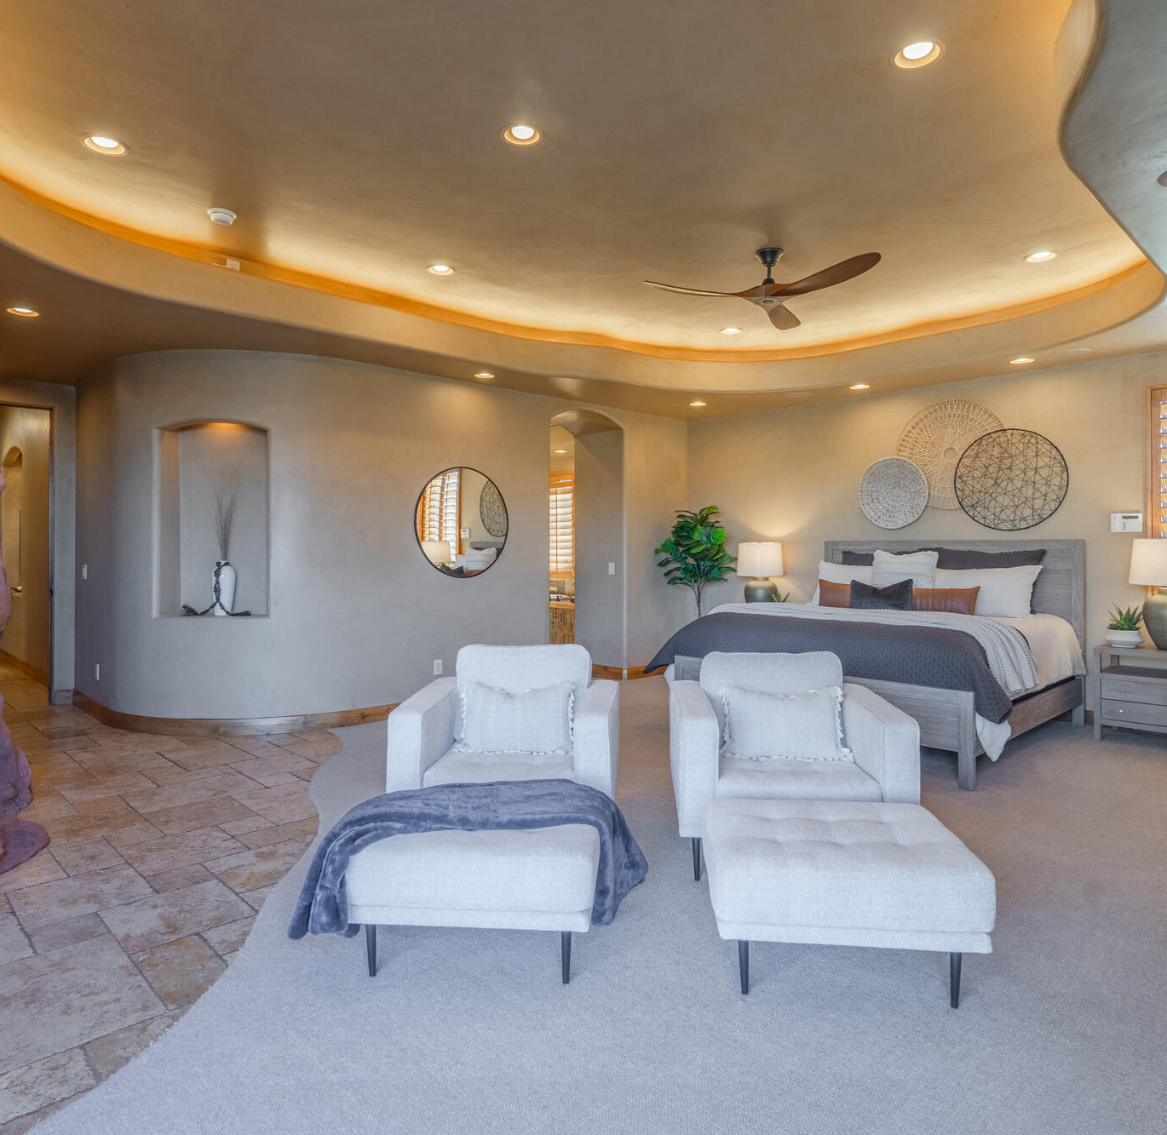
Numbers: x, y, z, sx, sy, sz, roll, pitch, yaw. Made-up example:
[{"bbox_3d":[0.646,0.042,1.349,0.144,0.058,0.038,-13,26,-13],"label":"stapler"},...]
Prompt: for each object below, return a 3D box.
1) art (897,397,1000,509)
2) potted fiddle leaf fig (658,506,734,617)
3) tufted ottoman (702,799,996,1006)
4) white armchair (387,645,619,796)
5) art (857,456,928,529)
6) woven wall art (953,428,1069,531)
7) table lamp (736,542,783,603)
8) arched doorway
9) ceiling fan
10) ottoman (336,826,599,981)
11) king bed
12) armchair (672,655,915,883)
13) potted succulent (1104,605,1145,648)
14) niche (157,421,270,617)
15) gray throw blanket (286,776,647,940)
[{"bbox_3d":[3.022,-0.920,6.229,0.035,0.900,0.900,-1,1,-44],"label":"art"},{"bbox_3d":[1.160,0.259,7.697,0.750,1.770,0.800,0,1,0],"label":"potted fiddle leaf fig"},{"bbox_3d":[0.780,1.026,2.388,0.740,0.420,0.550,0,1,5],"label":"tufted ottoman"},{"bbox_3d":[-0.309,0.799,3.434,0.885,0.860,0.870,0,1,4],"label":"white armchair"},{"bbox_3d":[2.683,-0.639,6.573,0.045,0.640,0.635,-1,1,-44],"label":"art"},{"bbox_3d":[3.312,-0.679,5.890,0.035,0.790,0.800,-1,1,-44],"label":"woven wall art"},{"bbox_3d":[1.678,0.140,7.204,0.430,0.750,0.430,-1,1,-44],"label":"table lamp"},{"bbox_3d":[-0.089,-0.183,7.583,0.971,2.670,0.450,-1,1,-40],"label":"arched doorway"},{"bbox_3d":[1.149,-1.738,4.611,1.400,0.343,1.280,0,1,24],"label":"ceiling fan"},{"bbox_3d":[-0.329,1.030,2.502,0.740,0.420,0.550,0,1,4],"label":"ottoman"},{"bbox_3d":[2.160,0.486,5.591,2.220,1.376,2.200,-1,1,-43],"label":"king bed"},{"bbox_3d":[0.859,0.807,3.318,0.890,0.825,0.860,0,1,5],"label":"armchair"},{"bbox_3d":[3.713,0.408,5.190,0.210,0.285,0.210,-1,1,-43],"label":"potted succulent"},{"bbox_3d":[-2.666,-0.361,5.629,0.830,1.430,0.330,0,1,0],"label":"niche"},{"bbox_3d":[-0.335,0.962,2.547,1.080,0.345,0.540,0,1,4],"label":"gray throw blanket"}]

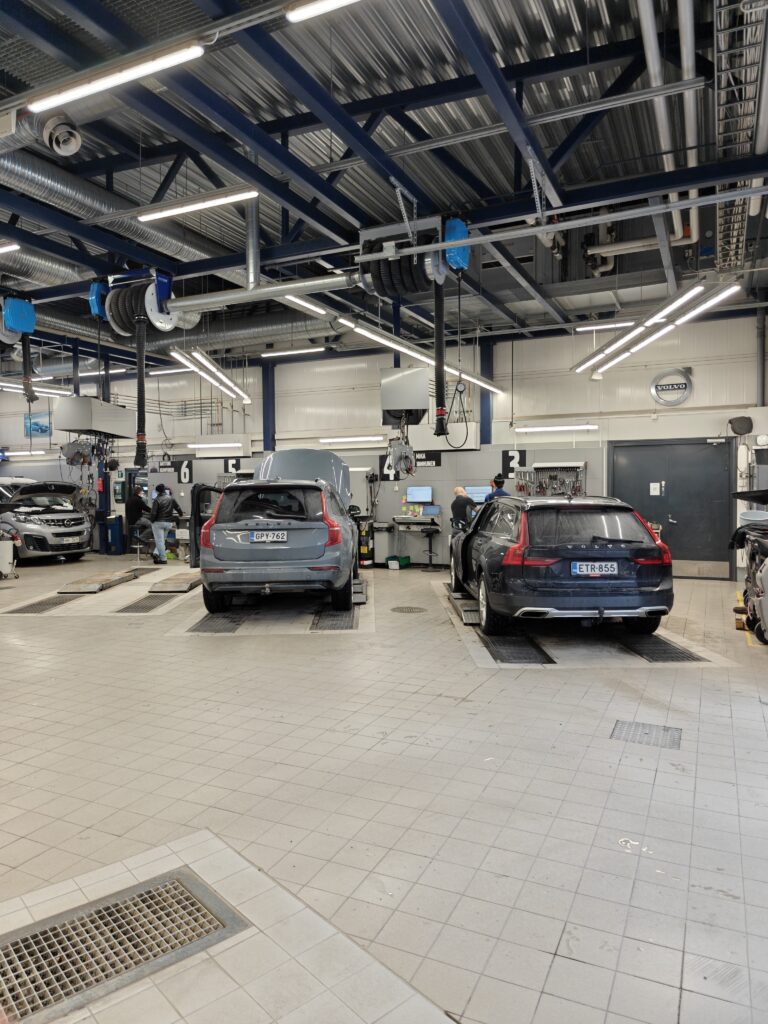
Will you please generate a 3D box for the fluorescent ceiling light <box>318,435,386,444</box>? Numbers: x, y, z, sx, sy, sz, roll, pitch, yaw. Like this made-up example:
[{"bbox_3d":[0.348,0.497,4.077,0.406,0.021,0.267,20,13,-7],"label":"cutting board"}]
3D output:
[{"bbox_3d":[-0.691,-1.538,14.349,1.540,0.100,0.100,0,2,26],"label":"fluorescent ceiling light"}]

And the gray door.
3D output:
[{"bbox_3d":[5.186,-0.056,12.371,2.100,2.500,0.120,1,2,25],"label":"gray door"}]

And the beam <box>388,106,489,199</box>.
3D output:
[{"bbox_3d":[0.609,-3.852,7.286,0.110,1.694,0.110,-47,-17,20],"label":"beam"}]

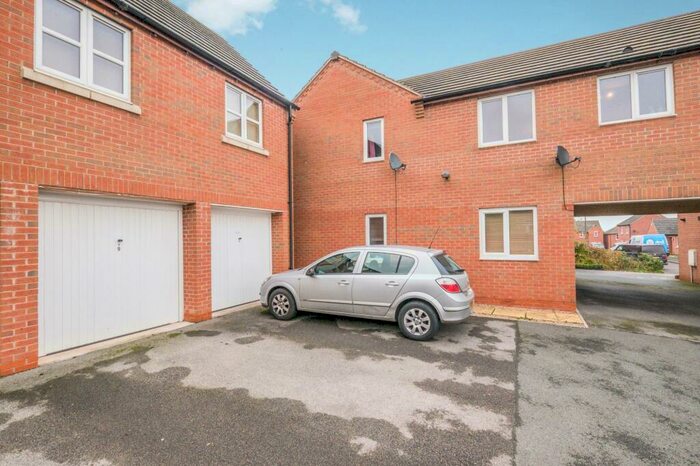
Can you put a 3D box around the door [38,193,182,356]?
[{"bbox_3d":[-3.625,0.570,5.227,0.080,2.140,2.200,-1,-1,27],"label":"door"}]

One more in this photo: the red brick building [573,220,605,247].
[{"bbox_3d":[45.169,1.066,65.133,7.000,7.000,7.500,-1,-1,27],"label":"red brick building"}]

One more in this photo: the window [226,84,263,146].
[{"bbox_3d":[-2.348,-2.562,7.369,0.080,1.140,1.130,-1,-1,27],"label":"window"}]

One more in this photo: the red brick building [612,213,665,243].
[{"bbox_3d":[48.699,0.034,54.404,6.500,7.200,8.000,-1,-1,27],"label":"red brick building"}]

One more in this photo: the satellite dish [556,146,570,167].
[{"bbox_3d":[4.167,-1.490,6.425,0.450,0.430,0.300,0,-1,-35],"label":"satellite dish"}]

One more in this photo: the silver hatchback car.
[{"bbox_3d":[0.229,0.902,6.215,4.250,1.450,1.780,-1,-1,31],"label":"silver hatchback car"}]

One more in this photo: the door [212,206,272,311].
[{"bbox_3d":[-2.478,0.567,7.504,0.080,2.140,2.180,-1,-1,27],"label":"door"}]

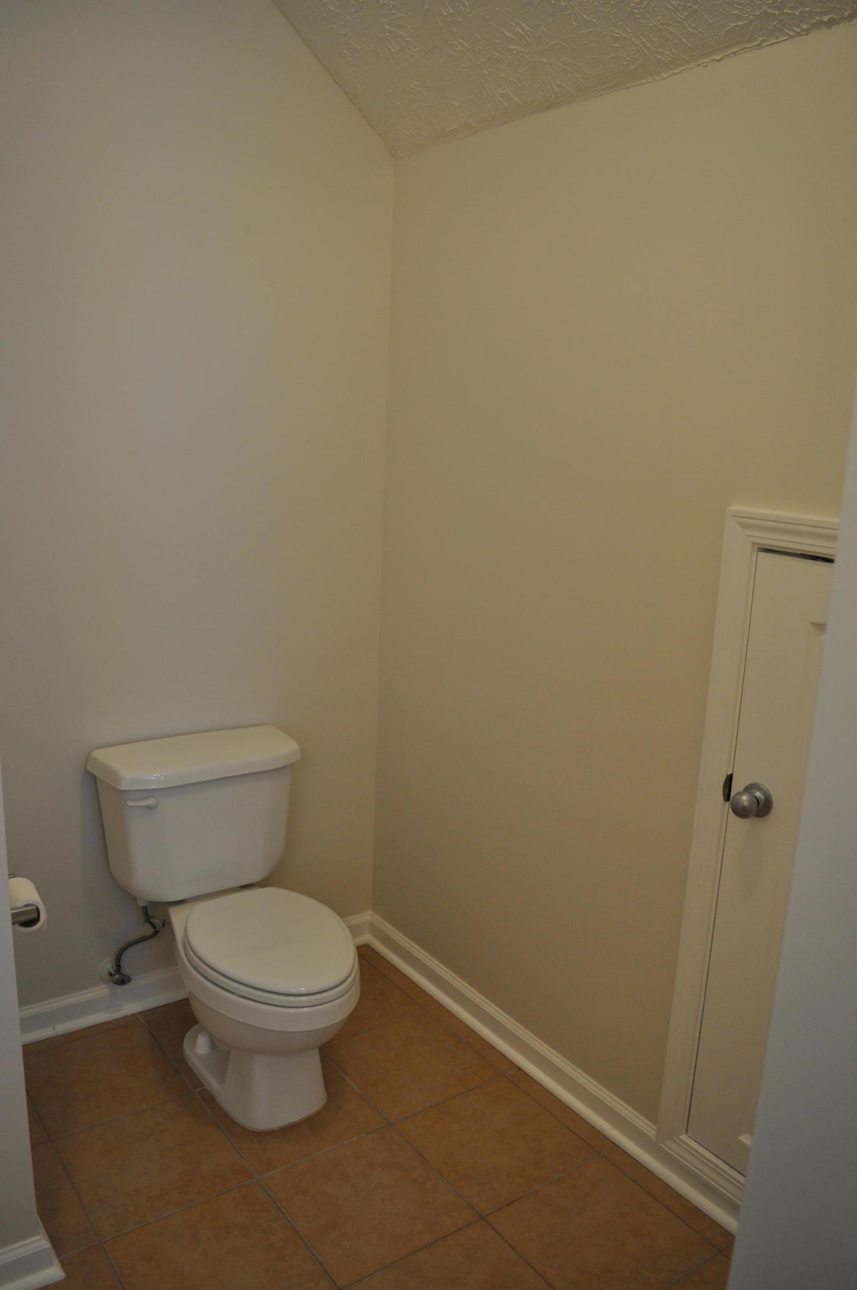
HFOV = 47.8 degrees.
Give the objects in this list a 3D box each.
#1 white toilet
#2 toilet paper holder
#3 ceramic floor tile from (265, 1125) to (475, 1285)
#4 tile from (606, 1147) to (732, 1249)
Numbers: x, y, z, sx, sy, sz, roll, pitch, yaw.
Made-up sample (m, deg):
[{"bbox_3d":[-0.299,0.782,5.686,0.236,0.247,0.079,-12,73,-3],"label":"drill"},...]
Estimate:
[{"bbox_3d":[-0.429,0.678,2.275,0.495,0.740,0.760,-6,15,-35],"label":"white toilet"},{"bbox_3d":[-0.788,0.480,1.814,0.085,0.050,0.155,-6,15,-35],"label":"toilet paper holder"},{"bbox_3d":[-0.121,1.128,1.960,0.332,0.010,0.332,-6,15,-35],"label":"ceramic floor tile"},{"bbox_3d":[0.492,1.142,2.002,0.052,0.010,0.330,-6,15,-35],"label":"tile"}]

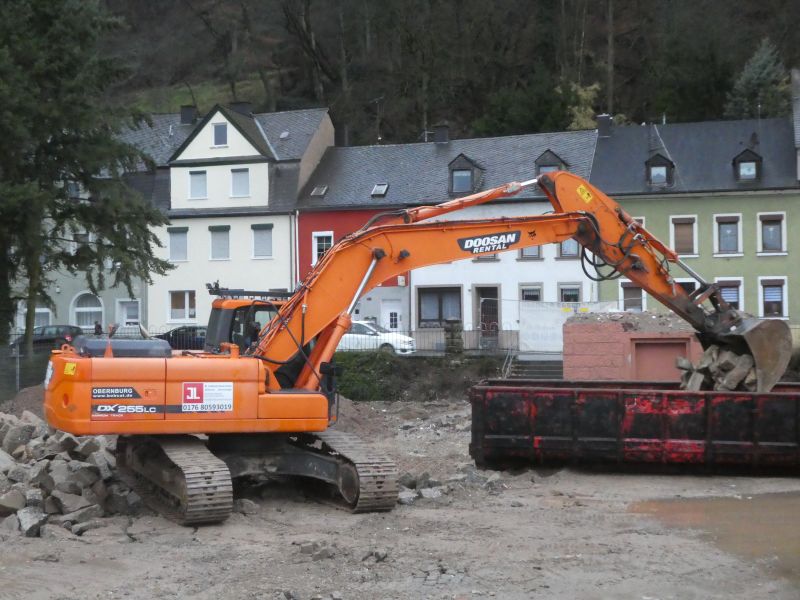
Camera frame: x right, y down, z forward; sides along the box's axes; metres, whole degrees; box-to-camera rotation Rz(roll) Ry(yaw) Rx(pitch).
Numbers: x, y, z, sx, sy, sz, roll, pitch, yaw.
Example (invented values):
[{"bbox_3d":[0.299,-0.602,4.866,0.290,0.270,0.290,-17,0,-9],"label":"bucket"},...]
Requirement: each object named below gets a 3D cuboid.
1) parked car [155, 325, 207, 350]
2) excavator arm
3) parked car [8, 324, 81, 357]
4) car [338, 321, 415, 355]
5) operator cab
[{"bbox_3d":[-10.151,1.996,55.001,4.300,1.470,1.780,-1,0,17],"label":"parked car"},{"bbox_3d":[2.329,-0.225,19.310,9.596,3.790,1.250,-1,0,-16],"label":"excavator arm"},{"bbox_3d":[-17.328,2.033,57.002,4.150,1.520,1.750,-1,0,20],"label":"parked car"},{"bbox_3d":[-1.537,1.637,49.001,4.500,1.450,1.800,-1,0,17],"label":"car"},{"bbox_3d":[-2.202,0.708,18.914,1.850,1.900,1.000,-1,0,-16],"label":"operator cab"}]

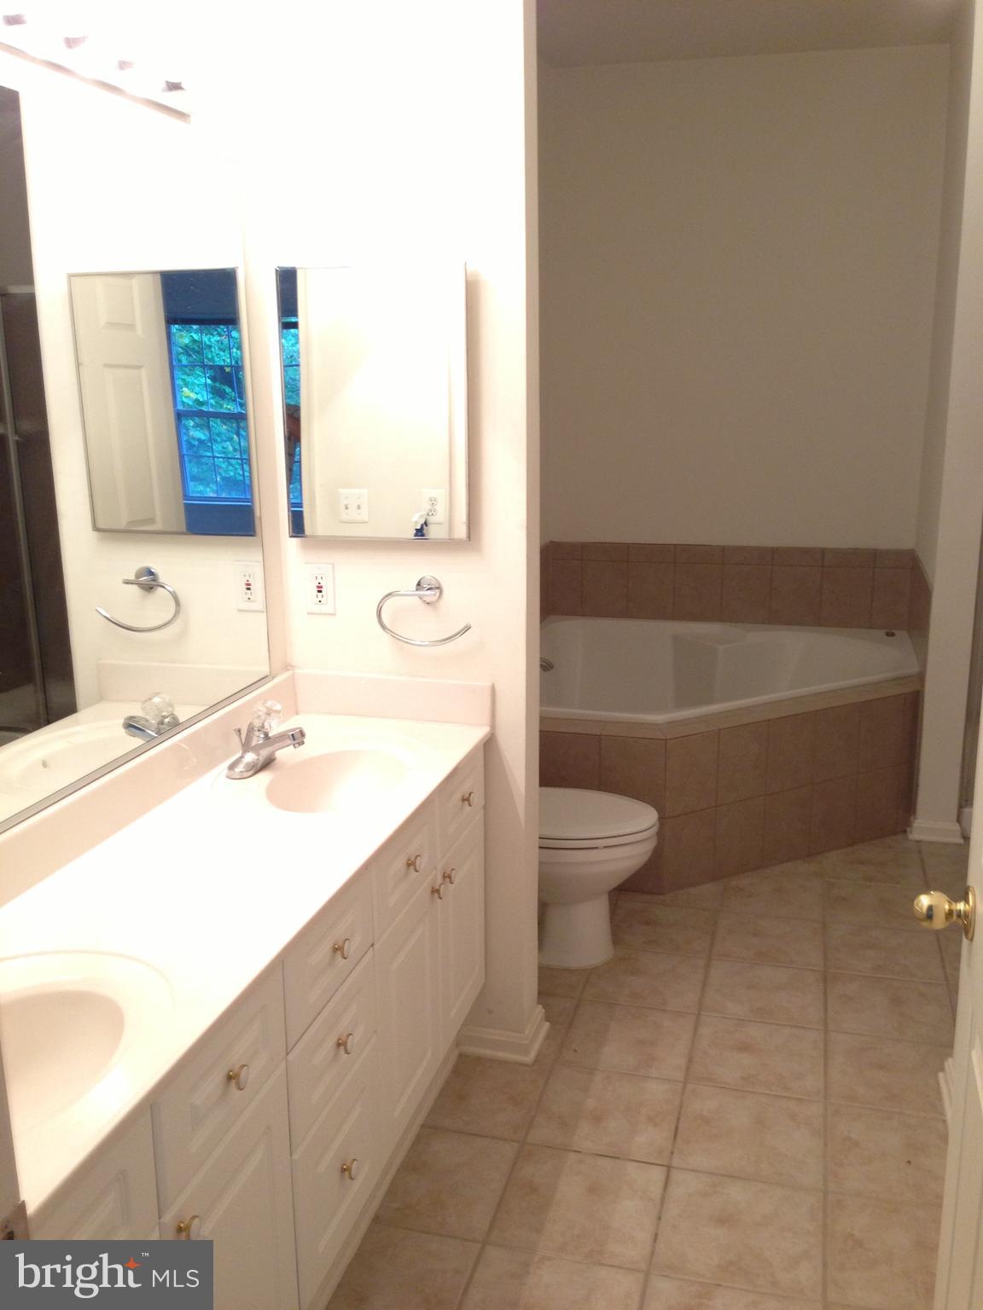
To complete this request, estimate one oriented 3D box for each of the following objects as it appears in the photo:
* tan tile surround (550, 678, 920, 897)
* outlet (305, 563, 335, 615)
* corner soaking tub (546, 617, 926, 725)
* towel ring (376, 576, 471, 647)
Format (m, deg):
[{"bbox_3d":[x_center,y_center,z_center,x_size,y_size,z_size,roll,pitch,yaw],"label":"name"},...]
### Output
[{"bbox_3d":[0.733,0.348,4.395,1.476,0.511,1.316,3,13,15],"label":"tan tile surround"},{"bbox_3d":[-0.389,-0.148,2.829,0.071,0.115,0.010,3,13,15],"label":"outlet"},{"bbox_3d":[0.788,0.268,4.557,1.432,0.480,1.469,3,13,15],"label":"corner soaking tub"},{"bbox_3d":[-0.144,-0.095,2.751,0.217,0.152,0.055,3,13,15],"label":"towel ring"}]

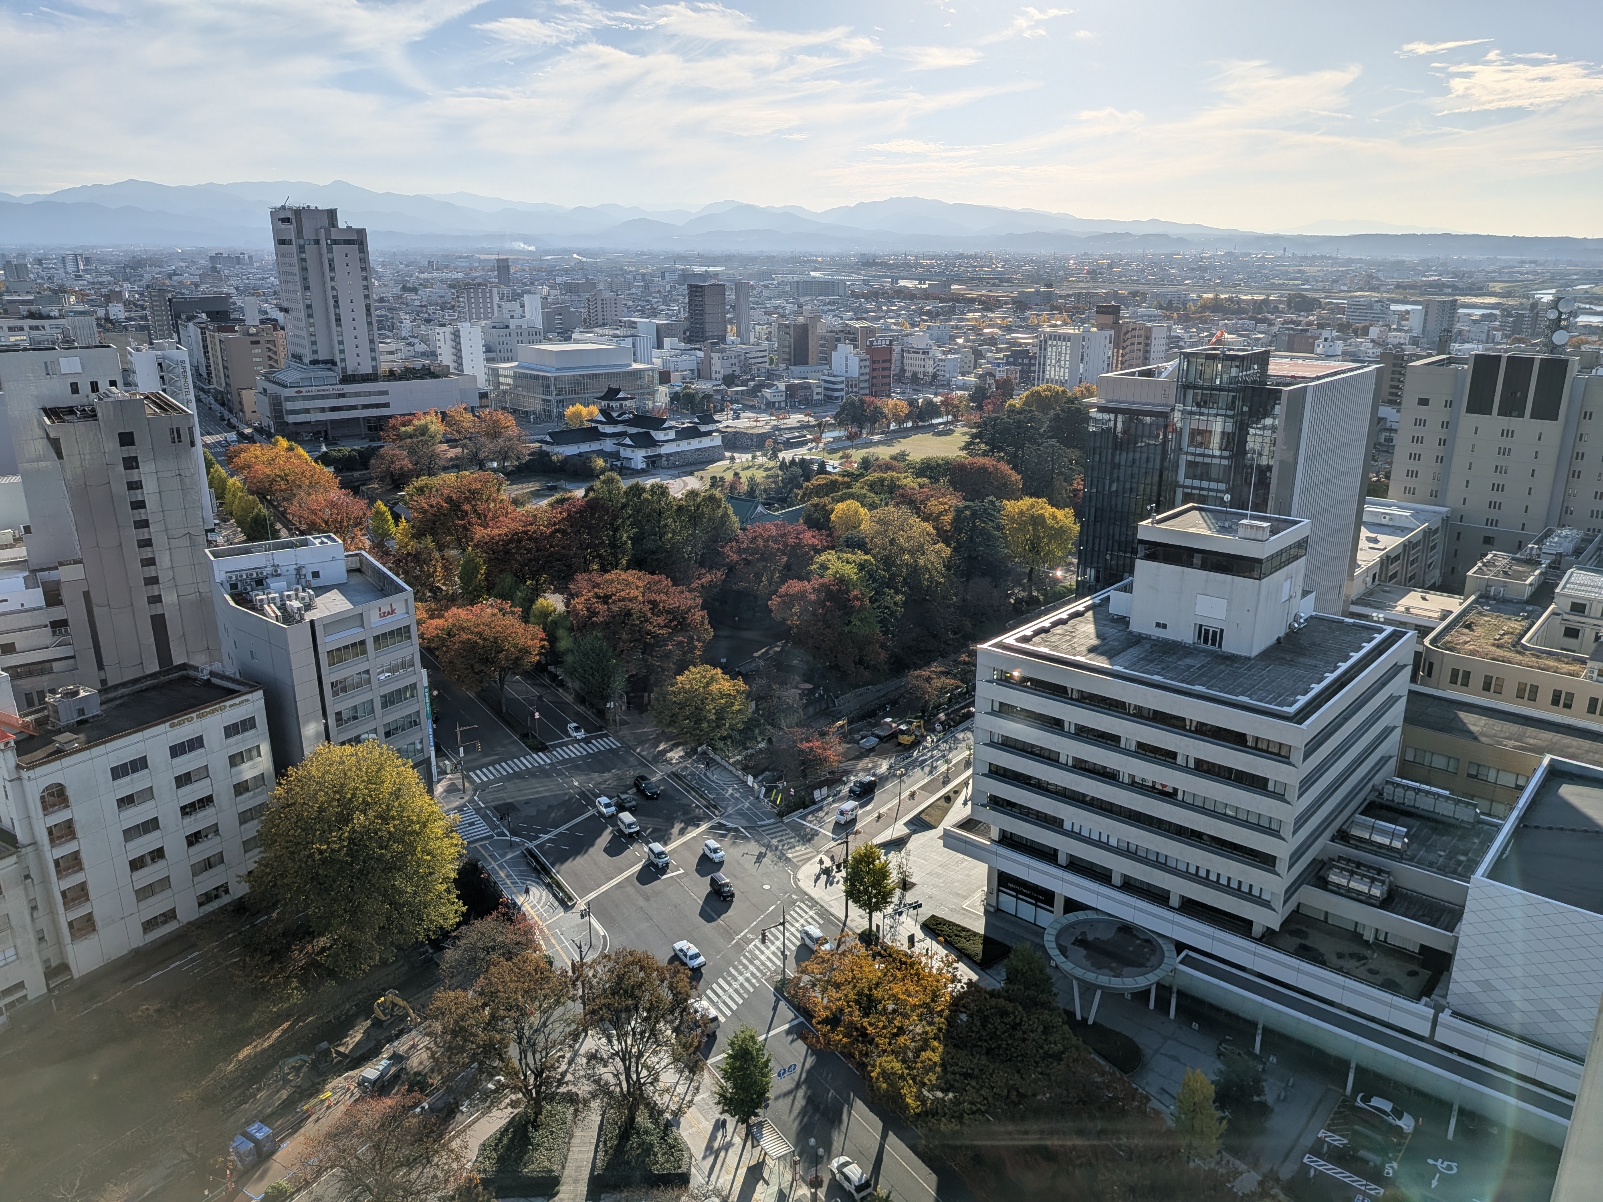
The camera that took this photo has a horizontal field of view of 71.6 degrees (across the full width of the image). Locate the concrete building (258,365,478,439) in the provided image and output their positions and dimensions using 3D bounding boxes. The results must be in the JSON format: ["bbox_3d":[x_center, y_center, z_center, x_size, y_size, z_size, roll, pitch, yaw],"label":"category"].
[{"bbox_3d":[-181.916,-86.374,472.154,80.000,23.400,45.000,-10,20,-29],"label":"concrete building"}]

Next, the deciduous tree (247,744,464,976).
[{"bbox_3d":[-43.883,26.559,111.834,19.190,23.028,19.190,0,17,0],"label":"deciduous tree"}]

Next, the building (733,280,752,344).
[{"bbox_3d":[-42.519,-207.921,811.958,9.000,49.000,11.000,14,22,38],"label":"building"}]

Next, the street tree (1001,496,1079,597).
[{"bbox_3d":[50.281,-11.189,236.403,16.000,21.000,15.500,0,18,0],"label":"street tree"}]

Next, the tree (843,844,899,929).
[{"bbox_3d":[7.304,31.127,119.390,5.900,10.800,5.800,0,18,0],"label":"tree"}]

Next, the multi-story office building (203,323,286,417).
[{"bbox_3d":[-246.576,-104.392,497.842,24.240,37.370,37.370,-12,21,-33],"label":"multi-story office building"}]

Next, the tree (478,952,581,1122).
[{"bbox_3d":[-22.377,36.911,91.683,8.585,15.554,8.585,0,17,0],"label":"tree"}]

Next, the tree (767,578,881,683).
[{"bbox_3d":[4.009,5.313,185.485,18.200,18.300,17.500,0,18,0],"label":"tree"}]

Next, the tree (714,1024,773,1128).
[{"bbox_3d":[-4.730,39.884,92.680,5.000,10.200,4.900,0,18,0],"label":"tree"}]

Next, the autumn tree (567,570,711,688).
[{"bbox_3d":[-26.489,6.051,183.813,23.000,20.000,21.000,0,18,0],"label":"autumn tree"}]

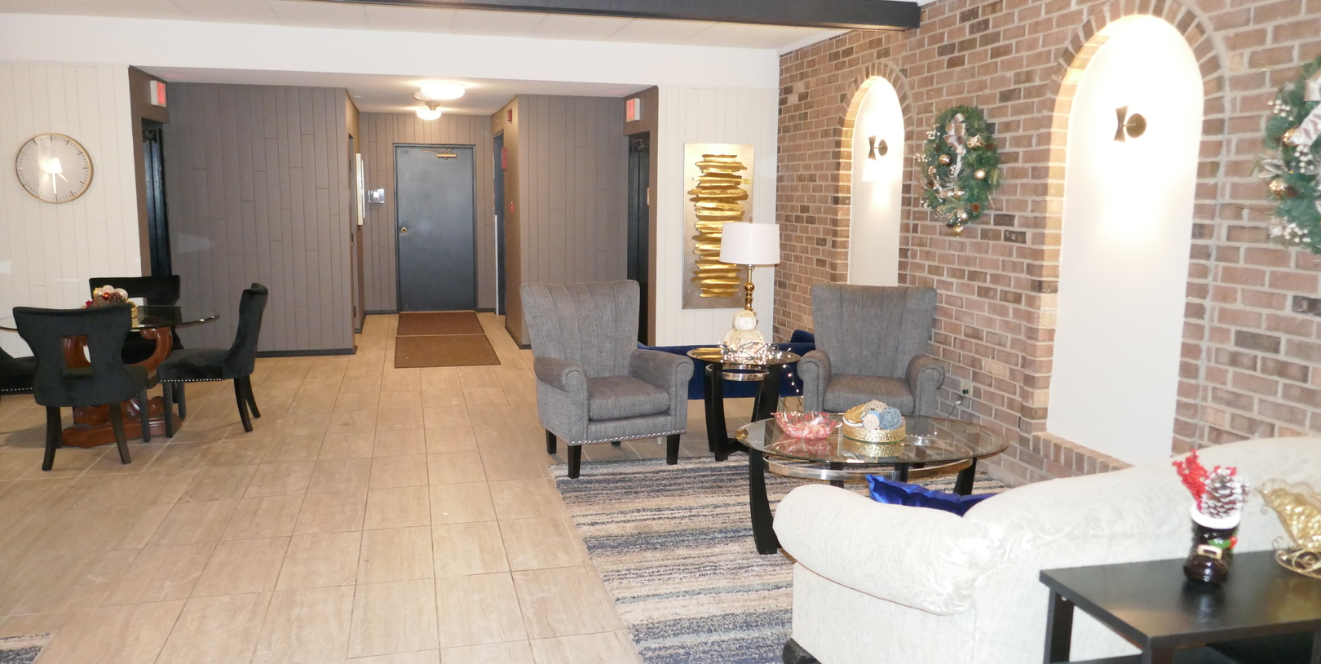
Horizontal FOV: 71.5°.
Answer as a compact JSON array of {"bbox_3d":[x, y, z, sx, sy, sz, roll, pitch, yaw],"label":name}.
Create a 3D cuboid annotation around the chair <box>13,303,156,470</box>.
[{"bbox_3d":[-3.244,0.263,5.210,0.540,0.920,0.600,-2,9,-22],"label":"chair"}]

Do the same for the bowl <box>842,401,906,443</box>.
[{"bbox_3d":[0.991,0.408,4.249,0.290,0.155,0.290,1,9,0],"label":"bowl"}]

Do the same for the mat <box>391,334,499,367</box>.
[{"bbox_3d":[-2.121,0.169,9.030,0.931,0.012,1.775,-1,9,-15],"label":"mat"}]

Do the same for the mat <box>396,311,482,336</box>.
[{"bbox_3d":[-2.606,-0.119,10.780,0.920,0.012,1.830,-1,9,-15],"label":"mat"}]

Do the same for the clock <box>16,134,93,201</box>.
[{"bbox_3d":[-4.519,-1.220,6.847,0.511,0.511,0.050,-1,9,-15],"label":"clock"}]

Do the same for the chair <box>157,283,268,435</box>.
[{"bbox_3d":[-2.876,0.159,5.948,0.600,0.920,0.540,-1,9,-17],"label":"chair"}]

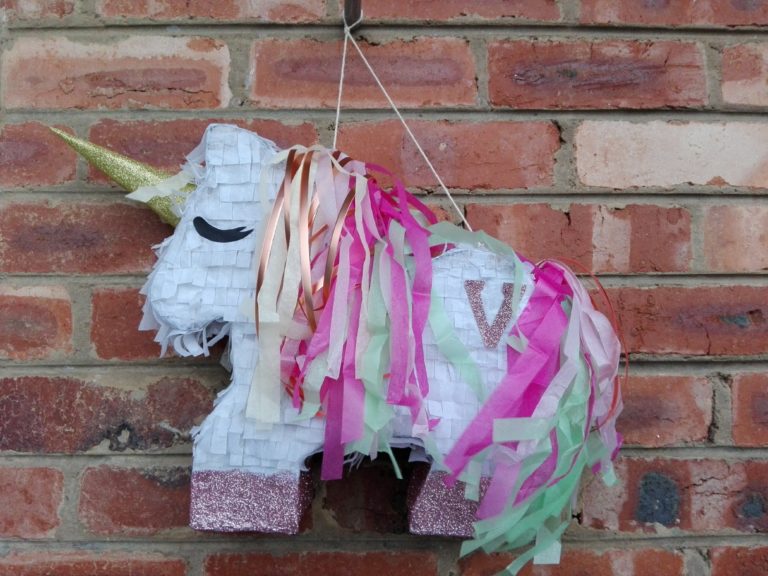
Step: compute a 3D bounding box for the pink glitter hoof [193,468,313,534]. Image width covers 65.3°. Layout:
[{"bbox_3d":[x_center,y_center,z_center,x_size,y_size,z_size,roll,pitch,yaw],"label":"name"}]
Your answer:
[{"bbox_3d":[-0.107,0.168,0.502,0.084,0.045,0.077,2,-4,0],"label":"pink glitter hoof"}]

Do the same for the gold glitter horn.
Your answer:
[{"bbox_3d":[-0.227,-0.103,0.521,0.149,0.043,0.043,30,-3,2],"label":"gold glitter horn"}]

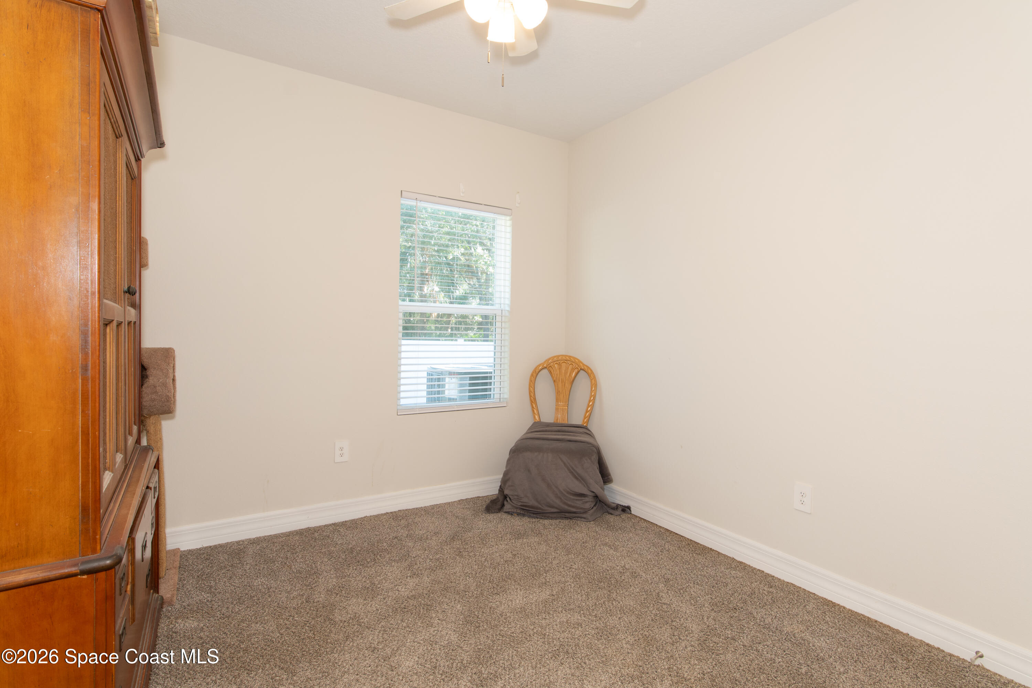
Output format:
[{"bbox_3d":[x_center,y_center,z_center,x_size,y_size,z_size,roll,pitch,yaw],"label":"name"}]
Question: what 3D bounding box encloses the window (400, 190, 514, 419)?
[{"bbox_3d":[-0.420,-0.268,3.477,0.852,1.480,0.060,0,2,-32],"label":"window"}]

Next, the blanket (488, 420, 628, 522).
[{"bbox_3d":[0.315,0.871,3.400,0.950,0.545,0.510,1,2,13],"label":"blanket"}]

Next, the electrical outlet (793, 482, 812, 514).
[{"bbox_3d":[1.401,0.753,2.386,0.009,0.128,0.079,0,2,-32],"label":"electrical outlet"}]

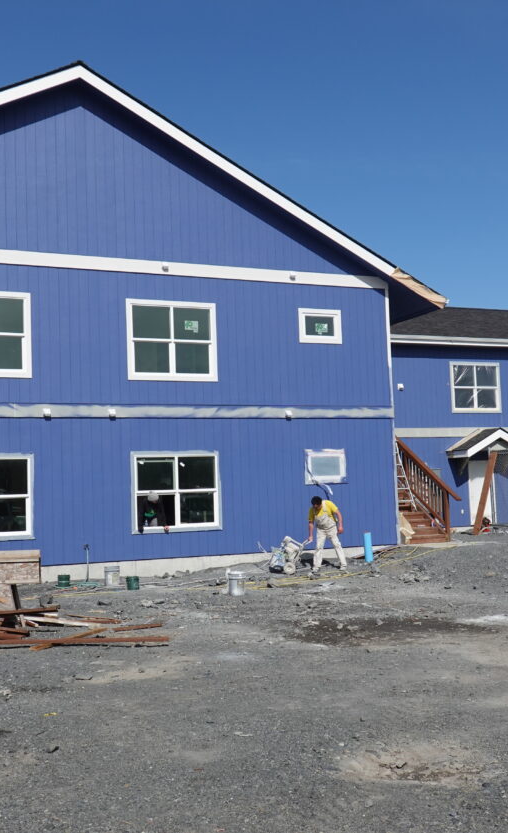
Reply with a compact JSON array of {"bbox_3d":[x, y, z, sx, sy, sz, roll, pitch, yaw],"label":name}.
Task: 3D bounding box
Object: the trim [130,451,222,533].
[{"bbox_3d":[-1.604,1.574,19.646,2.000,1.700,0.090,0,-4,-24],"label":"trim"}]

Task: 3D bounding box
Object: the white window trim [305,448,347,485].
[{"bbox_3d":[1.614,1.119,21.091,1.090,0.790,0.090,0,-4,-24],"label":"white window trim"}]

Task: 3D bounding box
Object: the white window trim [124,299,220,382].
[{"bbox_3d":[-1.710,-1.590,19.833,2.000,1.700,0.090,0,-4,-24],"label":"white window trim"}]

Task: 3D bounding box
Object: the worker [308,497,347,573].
[{"bbox_3d":[1.507,2.457,19.350,0.720,1.660,0.520,-3,-4,23],"label":"worker"}]

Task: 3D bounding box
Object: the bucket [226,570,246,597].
[{"bbox_3d":[-0.301,2.966,16.600,0.305,0.400,0.305,-1,-4,0],"label":"bucket"}]

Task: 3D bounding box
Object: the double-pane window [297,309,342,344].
[{"bbox_3d":[1.520,-2.040,21.283,1.090,0.790,0.090,0,-4,-24],"label":"double-pane window"}]

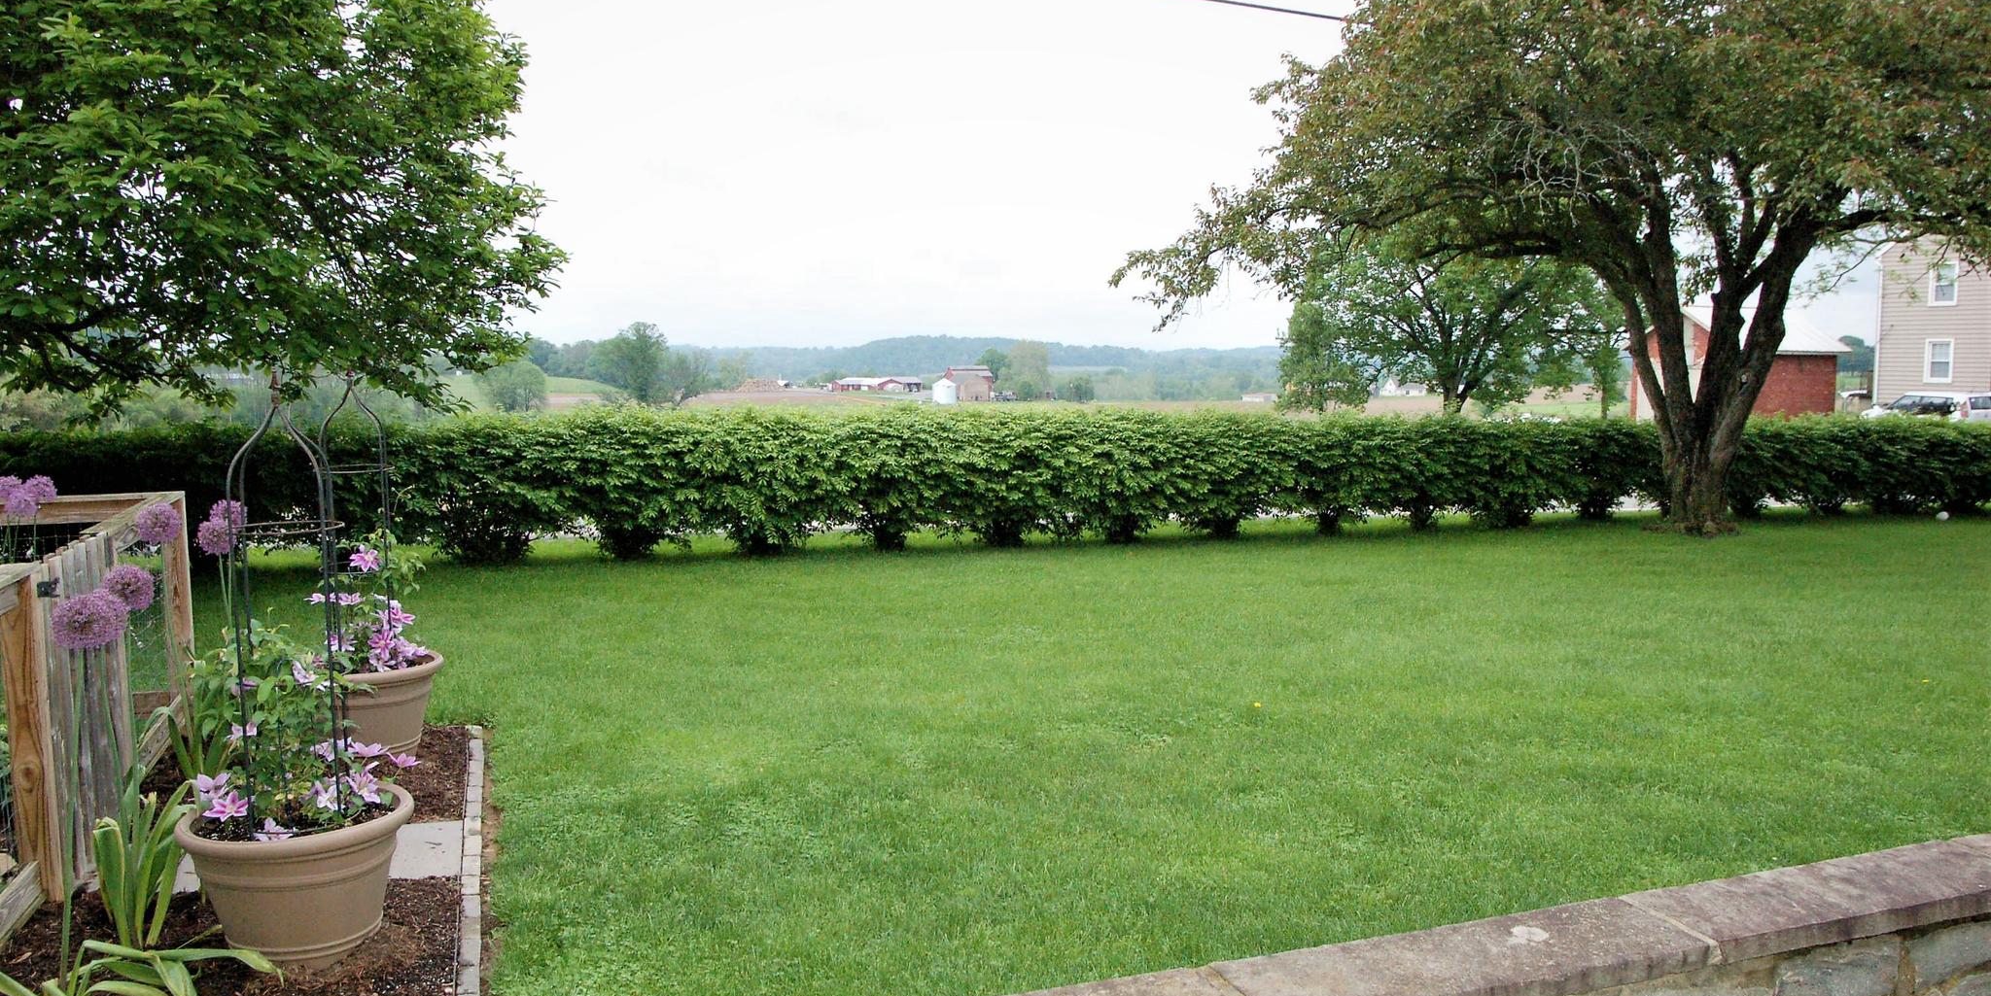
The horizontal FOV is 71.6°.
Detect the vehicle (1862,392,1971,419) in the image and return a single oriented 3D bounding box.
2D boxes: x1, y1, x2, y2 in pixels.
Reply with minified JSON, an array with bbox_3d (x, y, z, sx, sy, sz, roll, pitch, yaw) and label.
[{"bbox_3d":[31.472,-2.787,46.859,1.800,1.600,4.500,-2,5,-20],"label":"vehicle"}]

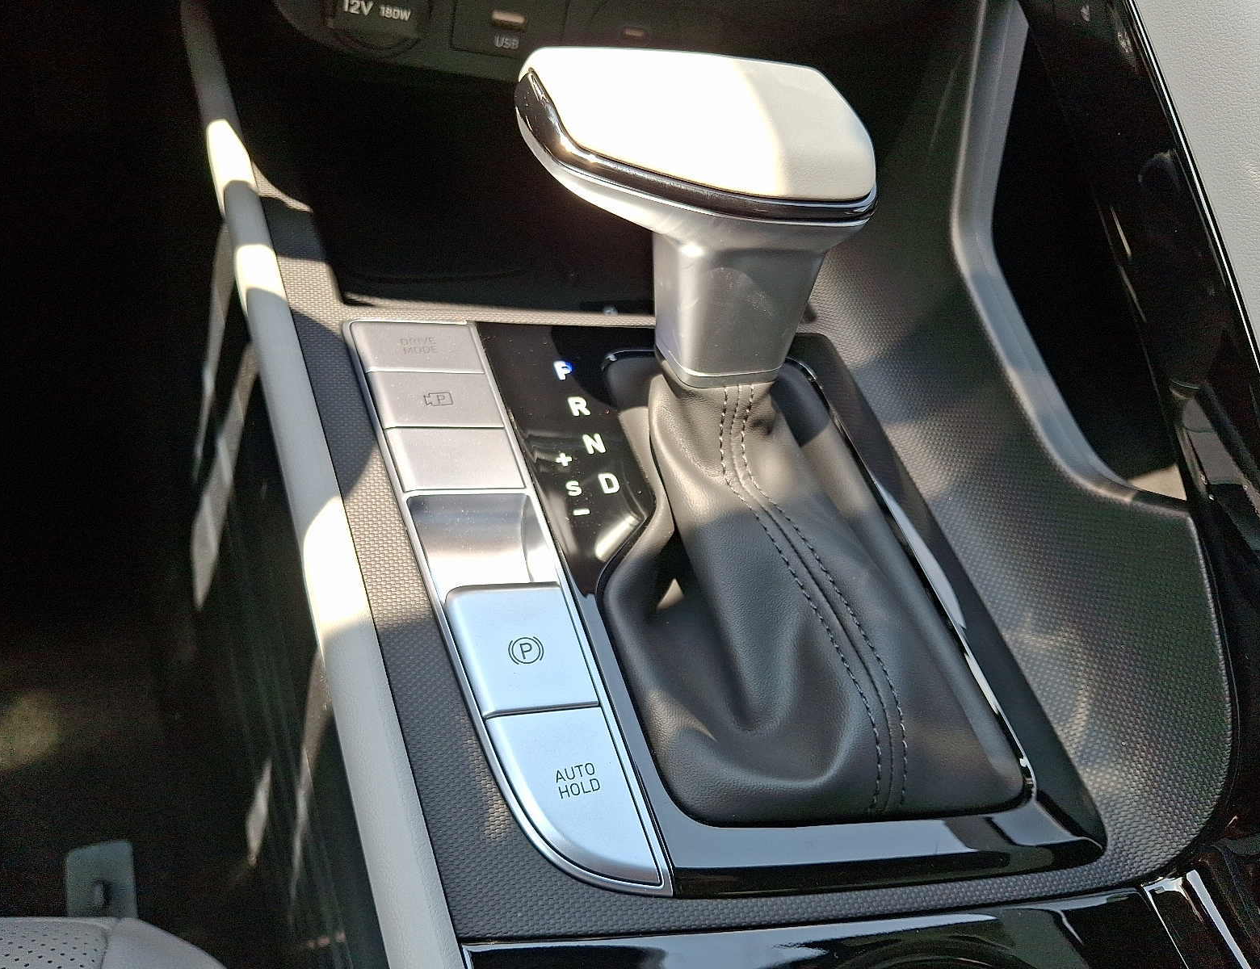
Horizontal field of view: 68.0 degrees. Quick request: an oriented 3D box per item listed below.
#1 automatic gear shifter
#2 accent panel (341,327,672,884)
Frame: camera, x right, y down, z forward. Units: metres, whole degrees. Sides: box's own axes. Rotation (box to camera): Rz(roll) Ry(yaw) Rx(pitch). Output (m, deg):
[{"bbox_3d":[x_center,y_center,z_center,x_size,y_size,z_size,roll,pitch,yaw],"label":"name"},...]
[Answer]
[{"bbox_3d":[0.040,-0.024,0.243,0.099,0.086,0.197,-7,57,-24],"label":"automatic gear shifter"},{"bbox_3d":[-0.039,0.023,0.241,0.042,0.014,0.176,-7,57,-24],"label":"accent panel"}]

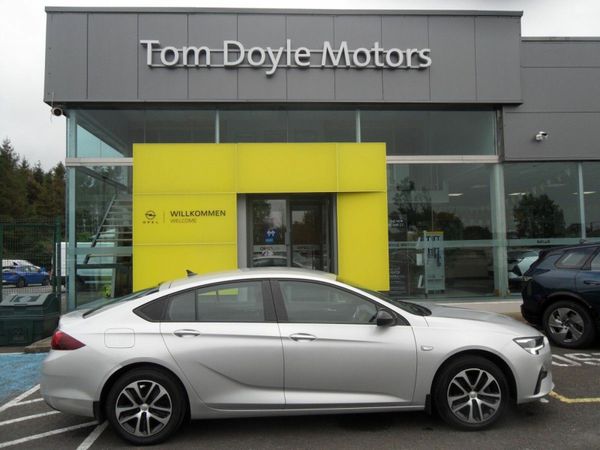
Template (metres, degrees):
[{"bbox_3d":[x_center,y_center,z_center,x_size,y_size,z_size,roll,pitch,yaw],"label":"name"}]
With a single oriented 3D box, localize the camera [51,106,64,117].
[{"bbox_3d":[-5.859,-2.747,11.725,0.220,0.200,0.280,1,6,-27],"label":"camera"}]

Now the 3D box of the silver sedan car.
[{"bbox_3d":[-0.025,1.161,5.078,4.900,1.455,1.920,-1,-3,-4],"label":"silver sedan car"}]

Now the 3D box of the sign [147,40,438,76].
[{"bbox_3d":[-0.275,-4.018,11.676,6.972,0.907,0.180,-1,-3,-3],"label":"sign"}]

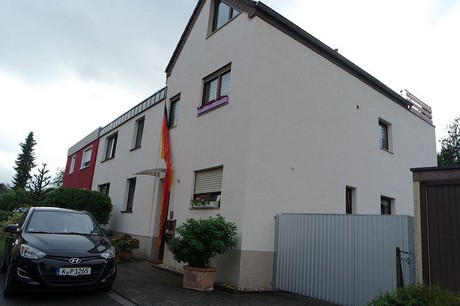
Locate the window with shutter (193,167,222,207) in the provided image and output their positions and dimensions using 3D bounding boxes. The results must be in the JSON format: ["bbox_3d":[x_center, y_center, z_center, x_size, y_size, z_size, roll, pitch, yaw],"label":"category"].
[{"bbox_3d":[-0.602,0.986,8.496,0.200,1.090,1.470,14,-16,-36],"label":"window with shutter"}]

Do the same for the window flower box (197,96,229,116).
[{"bbox_3d":[-0.437,-1.369,9.027,0.200,0.250,1.540,14,-16,-36],"label":"window flower box"}]

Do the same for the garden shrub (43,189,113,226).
[{"bbox_3d":[-6.733,2.777,13.402,3.000,2.430,2.900,14,-16,-36],"label":"garden shrub"}]

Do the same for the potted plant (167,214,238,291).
[{"bbox_3d":[-0.551,2.130,6.685,1.380,1.570,1.450,14,-16,-36],"label":"potted plant"}]

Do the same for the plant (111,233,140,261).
[{"bbox_3d":[-3.408,3.072,10.043,0.900,0.860,0.930,14,-16,-36],"label":"plant"}]

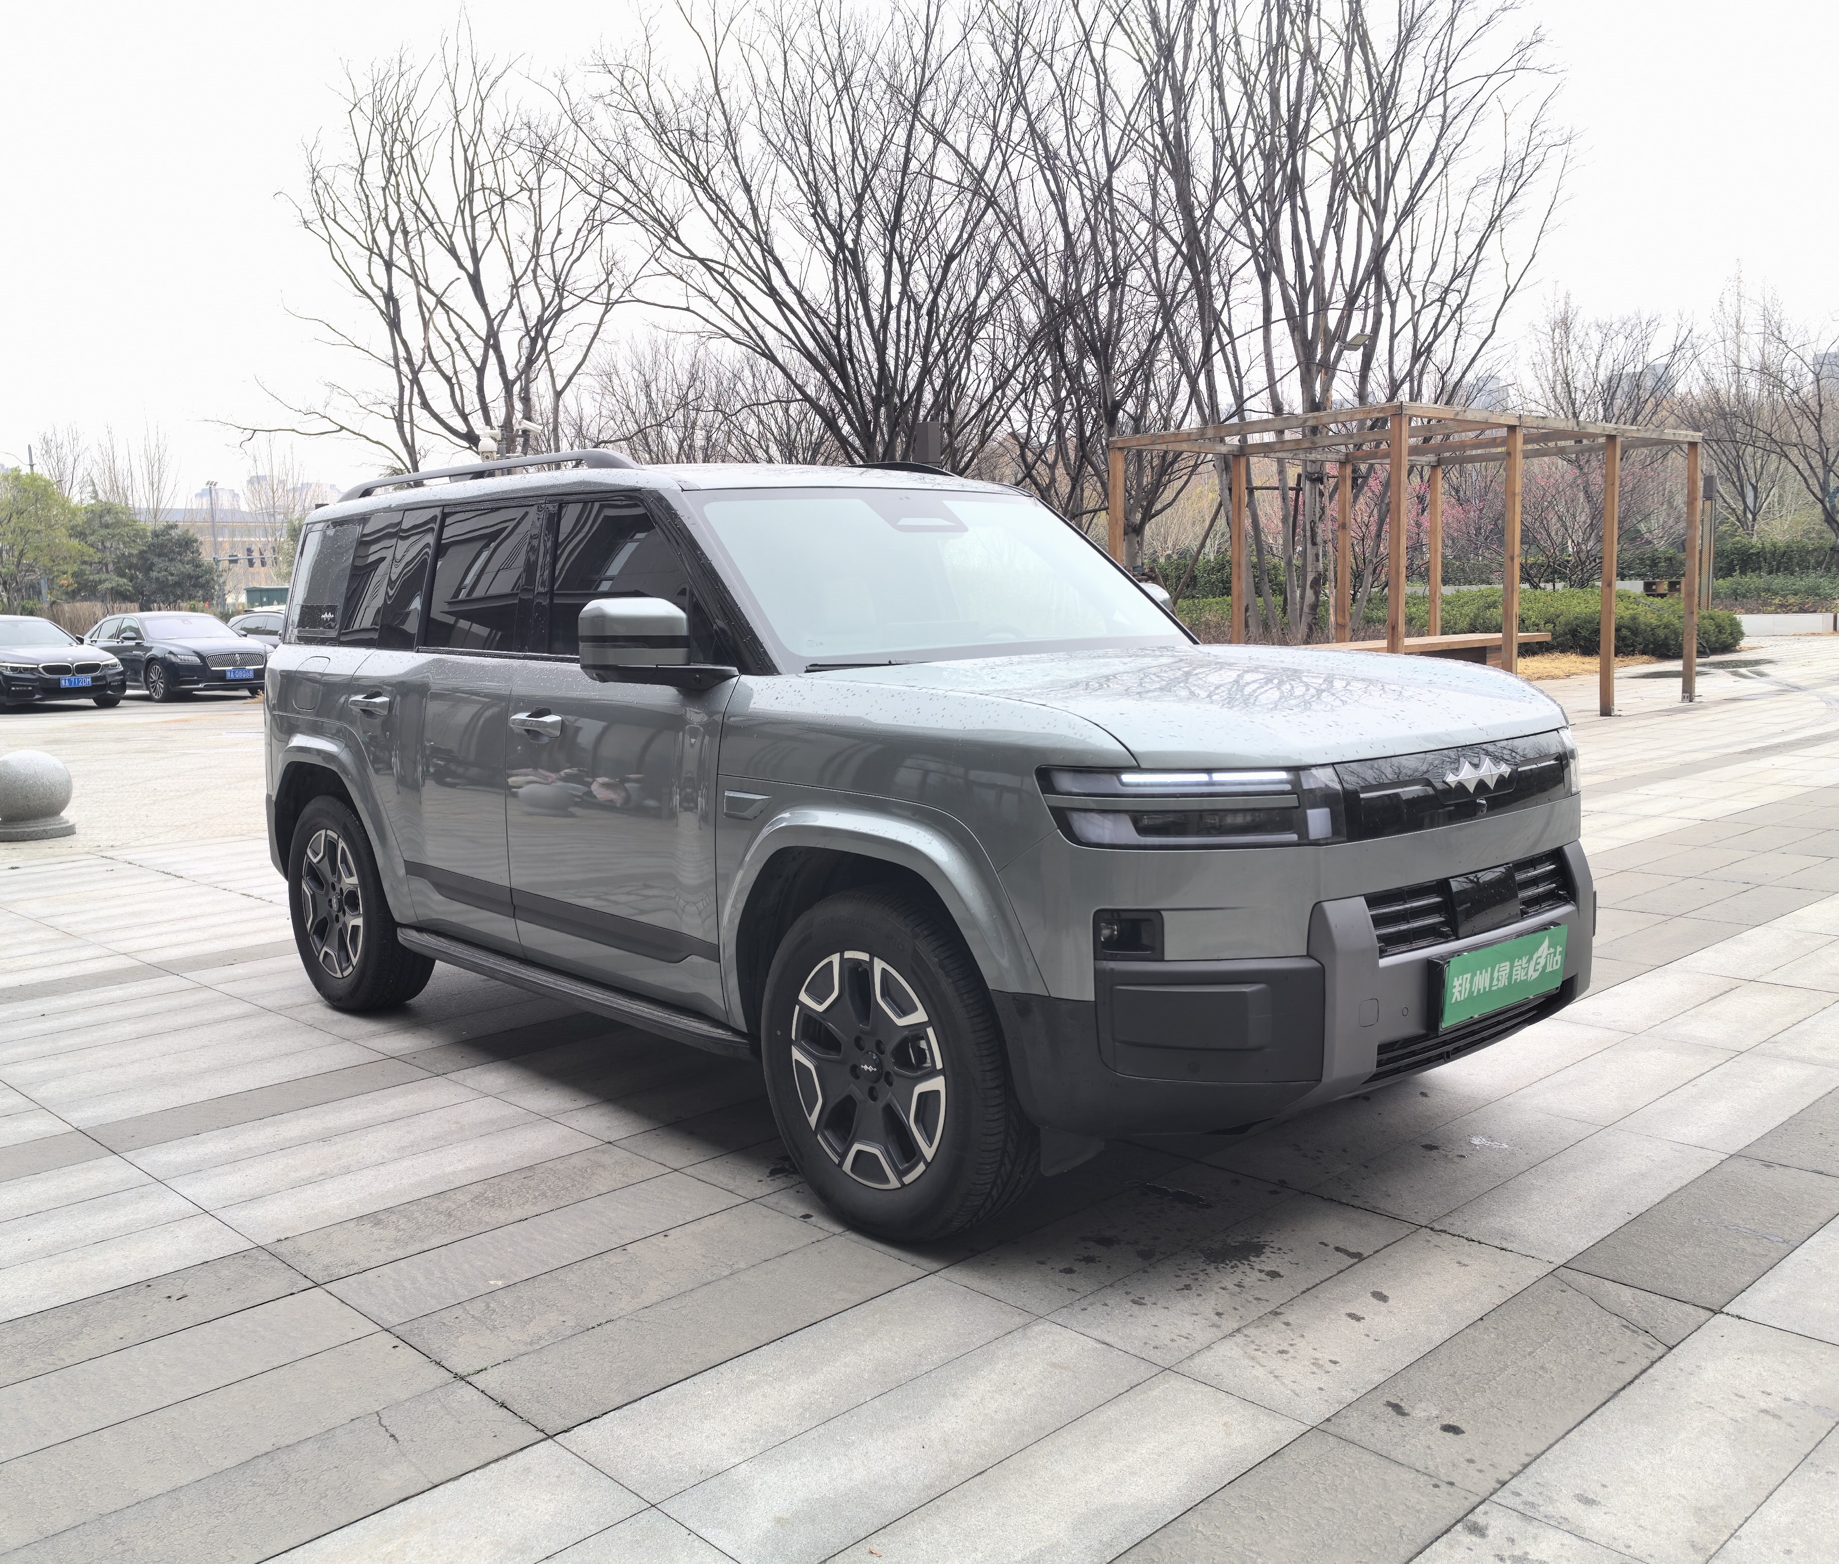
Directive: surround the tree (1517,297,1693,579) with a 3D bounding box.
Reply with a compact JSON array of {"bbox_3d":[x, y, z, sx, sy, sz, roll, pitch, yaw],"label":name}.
[{"bbox_3d":[15.789,-7.191,37.708,4.500,7.100,4.500,1,7,23],"label":"tree"}]

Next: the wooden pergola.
[{"bbox_3d":[5.433,-2.209,17.577,6.317,2.991,3.378,-7,9,-42],"label":"wooden pergola"}]

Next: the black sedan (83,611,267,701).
[{"bbox_3d":[-13.335,-2.253,28.795,5.110,1.490,1.960,4,8,39],"label":"black sedan"}]

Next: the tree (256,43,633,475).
[{"bbox_3d":[-7.046,-6.056,23.600,5.600,9.900,5.500,-3,7,-16],"label":"tree"}]

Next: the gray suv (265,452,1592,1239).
[{"bbox_3d":[-0.443,-0.125,5.221,2.030,1.890,4.930,-7,9,-41],"label":"gray suv"}]

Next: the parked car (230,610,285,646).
[{"bbox_3d":[-12.349,-2.652,32.277,4.750,1.460,1.860,2,7,31],"label":"parked car"}]

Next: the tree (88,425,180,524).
[{"bbox_3d":[-41.097,-12.813,84.522,4.900,11.400,4.900,-4,7,-25],"label":"tree"}]

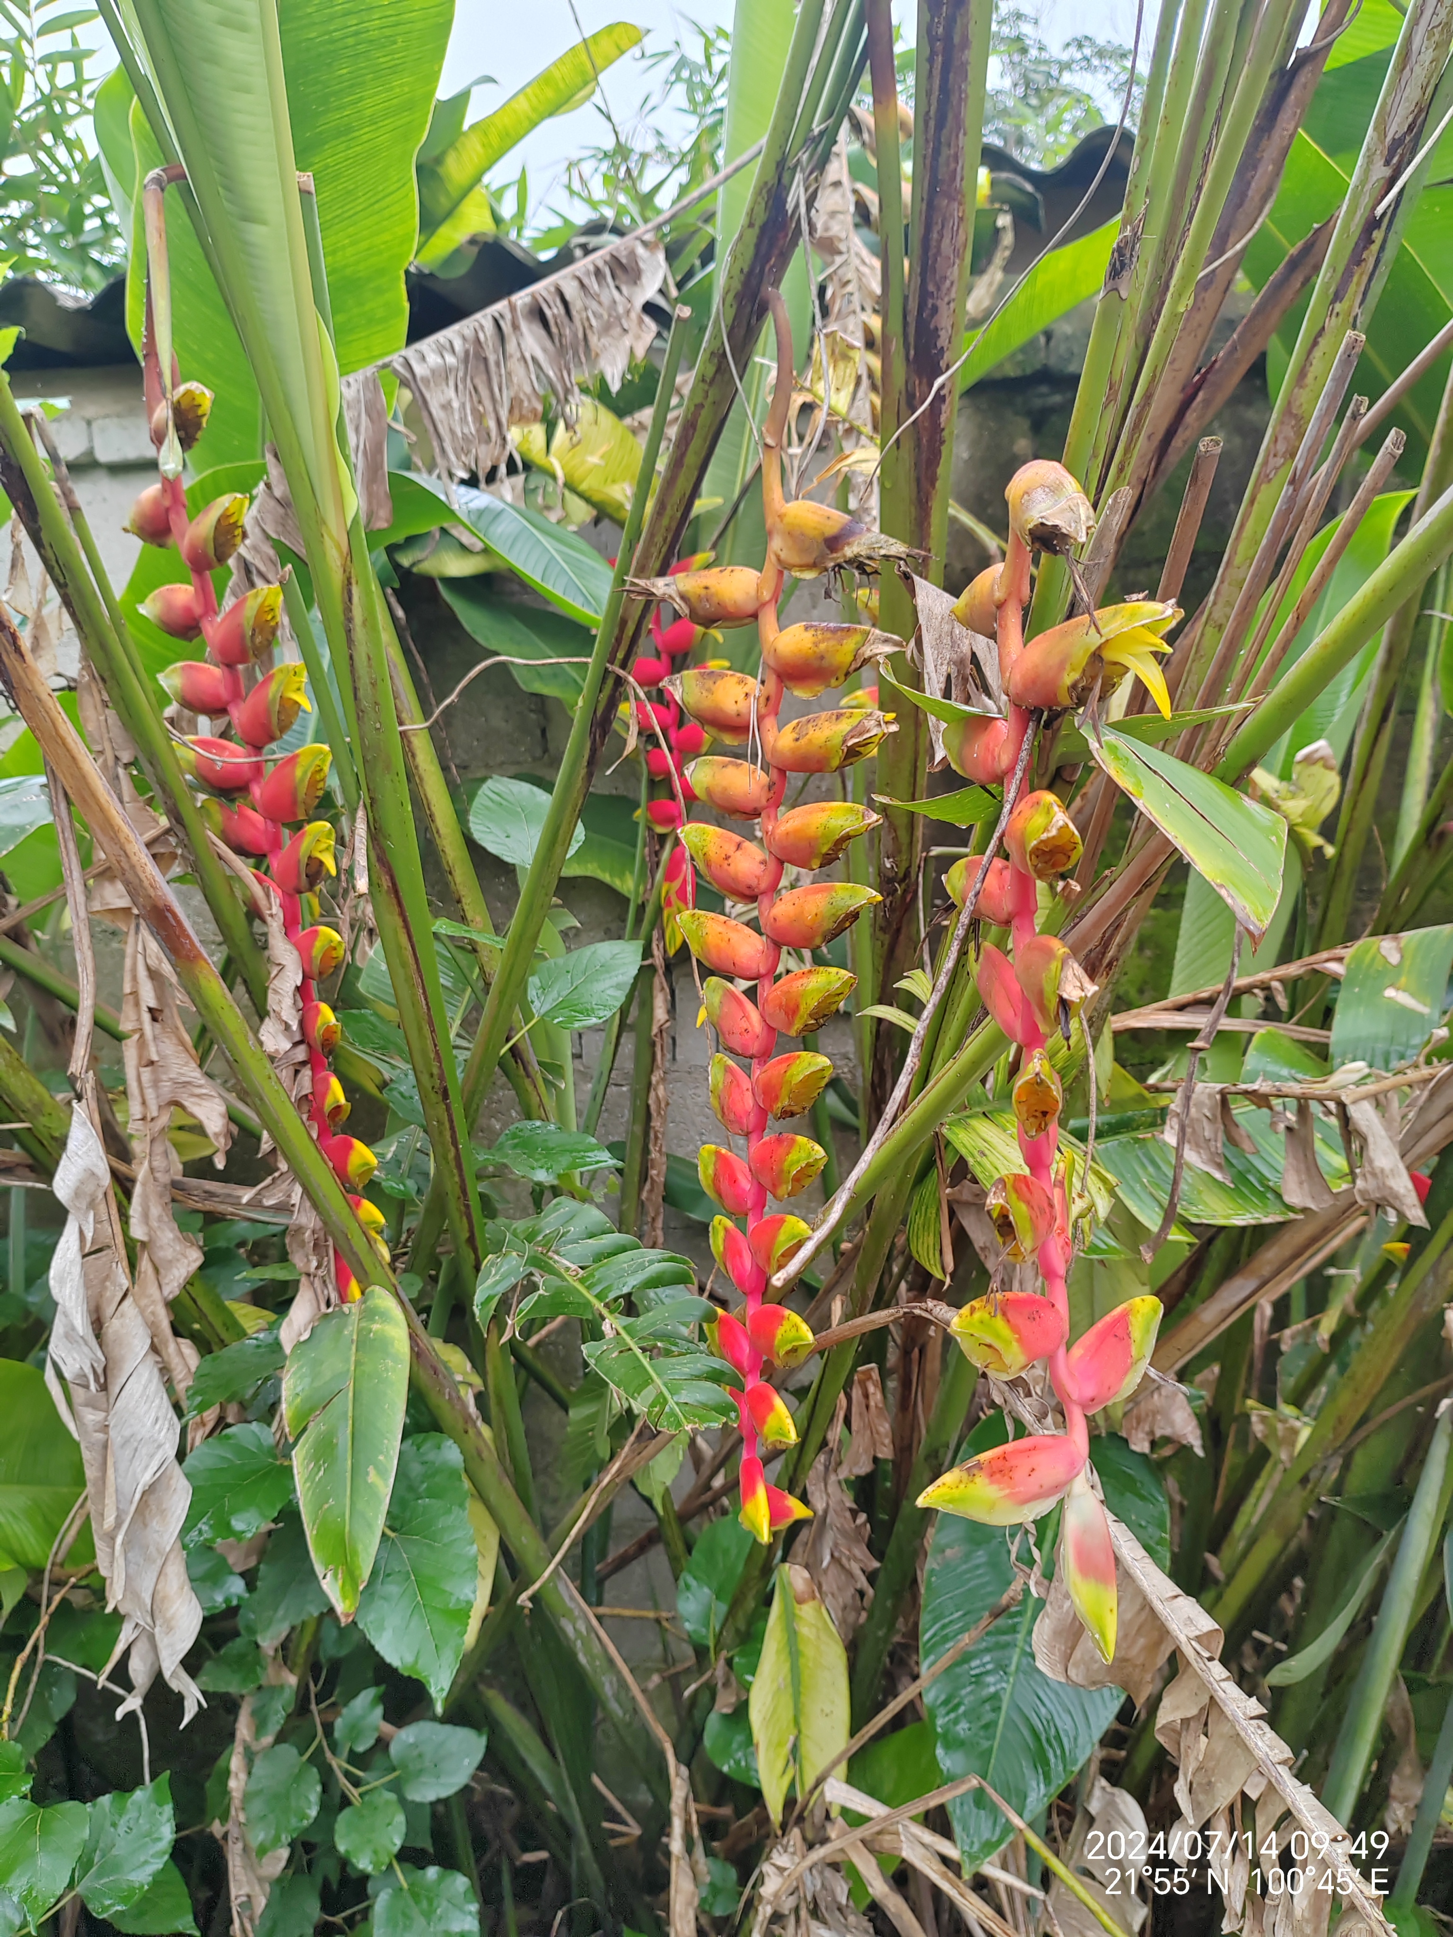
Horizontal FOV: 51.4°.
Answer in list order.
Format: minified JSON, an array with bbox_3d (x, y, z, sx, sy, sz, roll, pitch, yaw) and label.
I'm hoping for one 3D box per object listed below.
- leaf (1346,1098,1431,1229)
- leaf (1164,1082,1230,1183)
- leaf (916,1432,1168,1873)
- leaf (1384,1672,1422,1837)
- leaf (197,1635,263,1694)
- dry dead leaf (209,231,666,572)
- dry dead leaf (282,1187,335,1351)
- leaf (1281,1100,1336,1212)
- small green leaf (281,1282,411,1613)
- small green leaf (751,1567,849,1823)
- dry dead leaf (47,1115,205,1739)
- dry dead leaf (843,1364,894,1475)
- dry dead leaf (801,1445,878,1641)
[{"bbox_3d":[0.533,0.156,1.220,0.051,0.110,0.030,-20,6,16],"label":"leaf"},{"bbox_3d":[0.395,0.138,1.270,0.053,0.085,0.025,-5,3,6],"label":"leaf"},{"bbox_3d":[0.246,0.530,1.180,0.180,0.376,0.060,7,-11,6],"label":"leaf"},{"bbox_3d":[0.636,0.742,1.420,0.043,0.154,0.030,3,7,17],"label":"leaf"},{"bbox_3d":[-0.461,0.645,1.400,0.065,0.053,0.030,0,7,-6],"label":"leaf"},{"bbox_3d":[-0.273,-0.551,1.500,0.526,0.188,0.090,-24,3,-3],"label":"dry dead leaf"},{"bbox_3d":[-0.310,0.225,1.120,0.038,0.119,0.035,3,3,-6],"label":"dry dead leaf"},{"bbox_3d":[0.493,0.158,1.280,0.046,0.095,0.022,-4,3,11],"label":"leaf"},{"bbox_3d":[-0.256,0.326,1.020,0.082,0.226,0.040,4,-6,-6],"label":"small green leaf"},{"bbox_3d":[0.057,0.578,1.200,0.079,0.208,0.040,1,7,0],"label":"small green leaf"},{"bbox_3d":[-0.429,0.318,1.080,0.091,0.441,0.075,-7,3,-6],"label":"dry dead leaf"},{"bbox_3d":[0.124,0.393,1.320,0.045,0.097,0.025,1,7,0],"label":"dry dead leaf"},{"bbox_3d":[0.098,0.494,1.300,0.070,0.169,0.045,1,7,0],"label":"dry dead leaf"}]

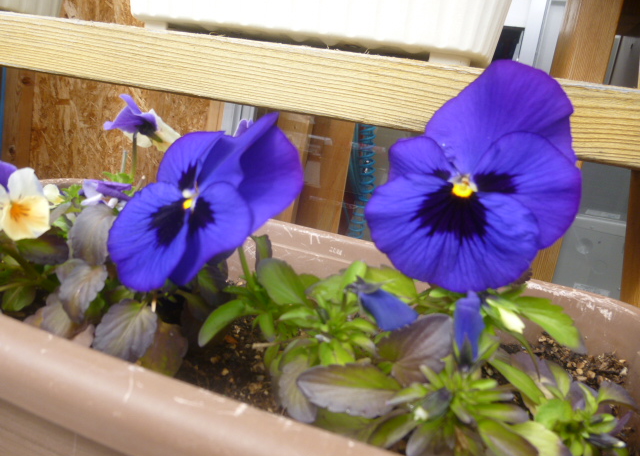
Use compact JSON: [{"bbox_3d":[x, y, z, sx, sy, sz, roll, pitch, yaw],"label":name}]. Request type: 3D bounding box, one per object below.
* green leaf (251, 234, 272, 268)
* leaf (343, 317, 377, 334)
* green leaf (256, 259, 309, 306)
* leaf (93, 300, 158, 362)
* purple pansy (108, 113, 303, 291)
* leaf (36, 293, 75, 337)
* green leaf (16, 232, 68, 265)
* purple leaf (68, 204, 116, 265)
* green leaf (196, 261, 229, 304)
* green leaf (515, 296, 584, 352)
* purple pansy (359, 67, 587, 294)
[{"bbox_3d":[-0.034,0.013,0.265,0.012,0.020,0.008,2,6,18],"label":"green leaf"},{"bbox_3d":[0.017,0.041,0.195,0.009,0.007,0.012,-2,17,-40],"label":"leaf"},{"bbox_3d":[-0.017,0.025,0.215,0.018,0.028,0.008,-25,-12,-13],"label":"green leaf"},{"bbox_3d":[-0.069,0.037,0.162,0.021,0.024,0.008,16,-25,2],"label":"leaf"},{"bbox_3d":[-0.048,-0.011,0.193,0.073,0.068,0.036,22,9,23],"label":"purple pansy"},{"bbox_3d":[-0.100,0.033,0.175,0.014,0.017,0.007,17,-19,7],"label":"leaf"},{"bbox_3d":[-0.138,0.010,0.230,0.025,0.014,0.010,4,18,-7],"label":"green leaf"},{"bbox_3d":[-0.116,0.003,0.235,0.025,0.031,0.009,6,-12,13],"label":"purple leaf"},{"bbox_3d":[-0.052,0.026,0.225,0.016,0.022,0.009,-3,-12,-13],"label":"green leaf"},{"bbox_3d":[0.107,0.045,0.215,0.034,0.014,0.014,24,28,-19],"label":"green leaf"},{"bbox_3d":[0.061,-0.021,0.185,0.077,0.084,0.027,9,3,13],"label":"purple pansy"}]

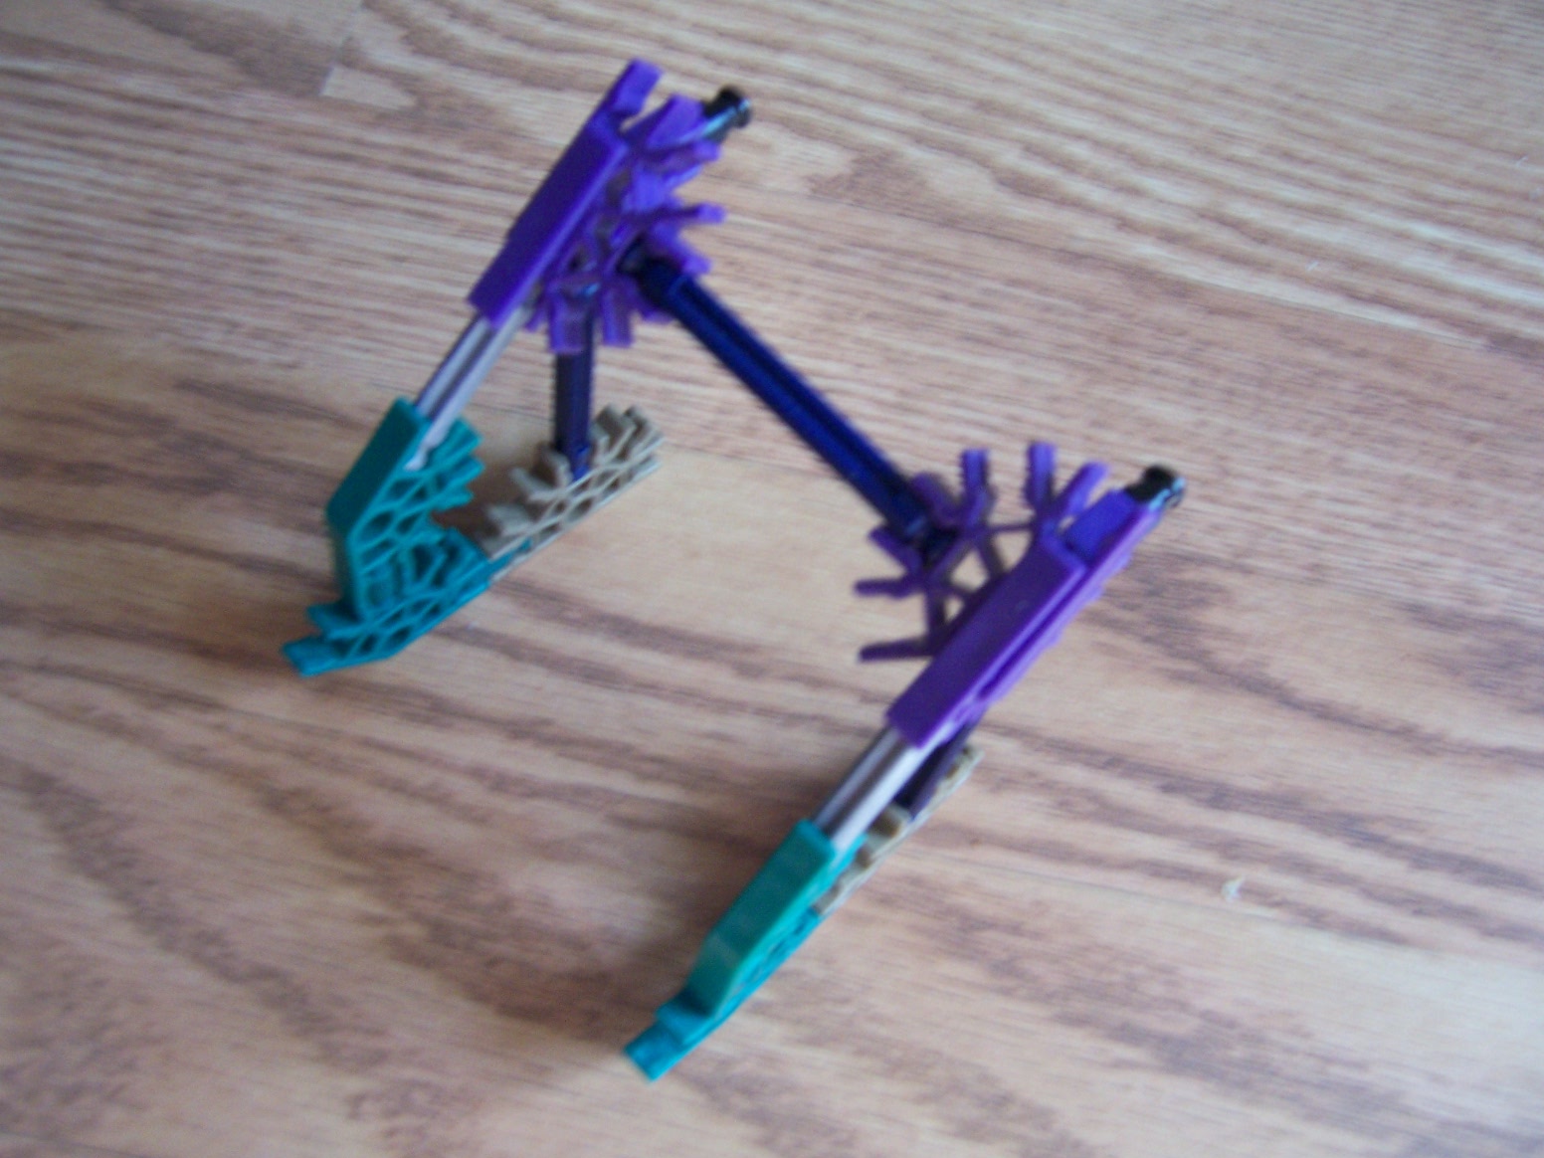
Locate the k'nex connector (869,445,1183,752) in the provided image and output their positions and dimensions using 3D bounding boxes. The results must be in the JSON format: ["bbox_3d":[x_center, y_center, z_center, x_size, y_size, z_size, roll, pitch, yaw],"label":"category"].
[{"bbox_3d":[0.026,-0.001,0.171,0.023,0.023,0.036,45,107,18],"label":"k'nex connector"}]

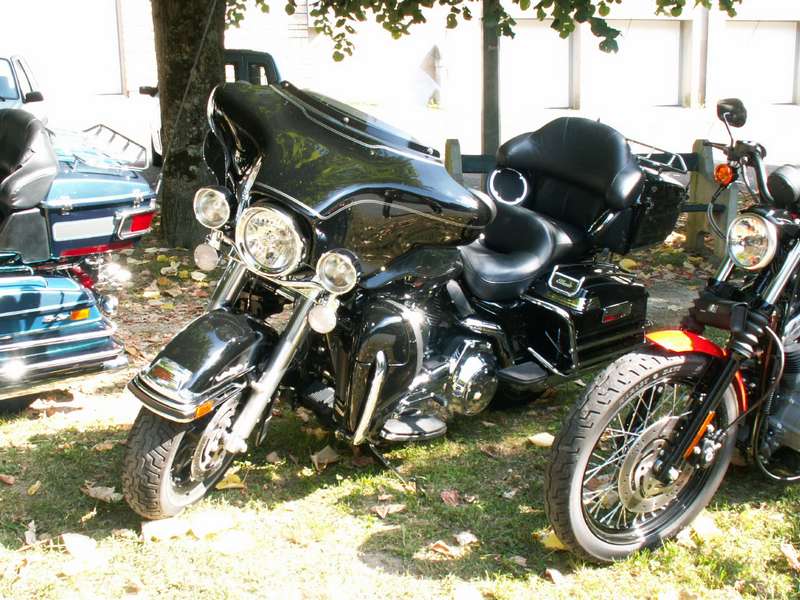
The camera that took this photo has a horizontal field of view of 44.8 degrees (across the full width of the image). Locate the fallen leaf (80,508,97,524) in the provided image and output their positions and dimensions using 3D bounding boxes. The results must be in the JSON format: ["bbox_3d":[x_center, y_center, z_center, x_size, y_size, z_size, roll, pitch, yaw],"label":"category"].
[{"bbox_3d":[-0.993,0.690,3.093,0.055,0.028,0.070,-5,11,-18],"label":"fallen leaf"}]

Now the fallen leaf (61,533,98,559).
[{"bbox_3d":[-0.913,0.697,2.757,0.105,0.035,0.110,-1,10,0],"label":"fallen leaf"}]

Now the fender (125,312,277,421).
[{"bbox_3d":[-0.554,0.190,2.893,0.215,0.330,0.620,25,16,12],"label":"fender"}]

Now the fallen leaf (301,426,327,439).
[{"bbox_3d":[-0.338,0.530,3.884,0.100,0.020,0.090,-3,10,-5],"label":"fallen leaf"}]

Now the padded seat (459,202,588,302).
[{"bbox_3d":[0.429,-0.205,3.895,0.650,0.280,0.380,-12,26,-44],"label":"padded seat"}]

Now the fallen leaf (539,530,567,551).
[{"bbox_3d":[0.443,0.698,2.817,0.082,0.025,0.080,0,10,9],"label":"fallen leaf"}]

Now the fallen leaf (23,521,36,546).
[{"bbox_3d":[-1.073,0.676,2.810,0.045,0.065,0.050,-1,10,0],"label":"fallen leaf"}]

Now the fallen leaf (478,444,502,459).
[{"bbox_3d":[0.324,0.549,3.515,0.080,0.025,0.075,-1,10,0],"label":"fallen leaf"}]

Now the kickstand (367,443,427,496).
[{"bbox_3d":[-0.024,0.578,3.340,0.270,0.150,0.060,7,13,39],"label":"kickstand"}]

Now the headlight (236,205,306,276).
[{"bbox_3d":[-0.379,-0.192,2.950,0.220,0.220,0.110,14,20,17],"label":"headlight"}]

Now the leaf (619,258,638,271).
[{"bbox_3d":[1.550,-0.241,6.583,0.128,0.053,0.118,3,15,13],"label":"leaf"}]

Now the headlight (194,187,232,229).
[{"bbox_3d":[-0.523,-0.271,2.792,0.122,0.122,0.085,26,30,14],"label":"headlight"}]

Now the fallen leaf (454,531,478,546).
[{"bbox_3d":[0.200,0.716,2.913,0.071,0.020,0.058,1,14,4],"label":"fallen leaf"}]

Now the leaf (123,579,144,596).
[{"bbox_3d":[-0.732,0.789,2.664,0.055,0.016,0.052,-5,15,-17],"label":"leaf"}]

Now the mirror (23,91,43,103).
[{"bbox_3d":[-5.022,-2.782,13.300,0.240,0.160,0.140,-1,10,0],"label":"mirror"}]

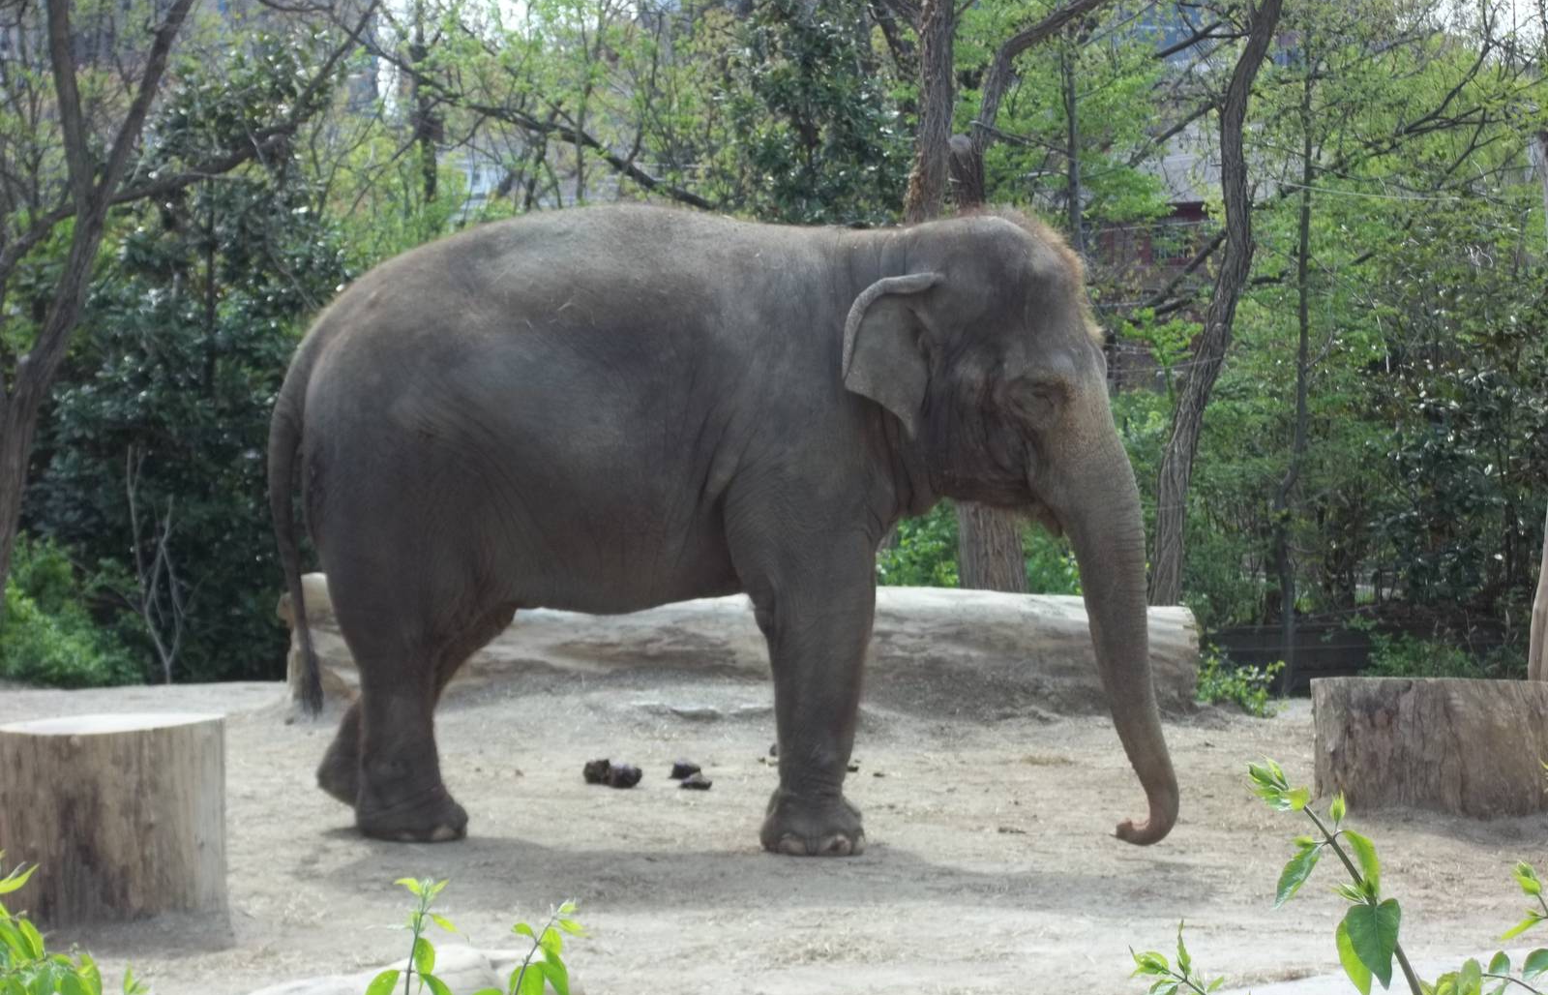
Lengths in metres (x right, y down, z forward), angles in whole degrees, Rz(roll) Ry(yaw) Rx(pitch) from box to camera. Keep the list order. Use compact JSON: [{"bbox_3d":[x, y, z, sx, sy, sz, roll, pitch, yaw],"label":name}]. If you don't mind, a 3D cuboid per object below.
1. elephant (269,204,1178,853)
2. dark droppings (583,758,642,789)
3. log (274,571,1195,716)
[{"bbox_3d":[-0.194,0.098,16.600,3.500,2.460,1.250,0,1,7],"label":"elephant"},{"bbox_3d":[-0.701,1.204,18.700,0.260,0.120,0.190,0,1,0],"label":"dark droppings"},{"bbox_3d":[-0.183,0.814,23.200,4.950,0.740,0.760,0,1,0],"label":"log"}]

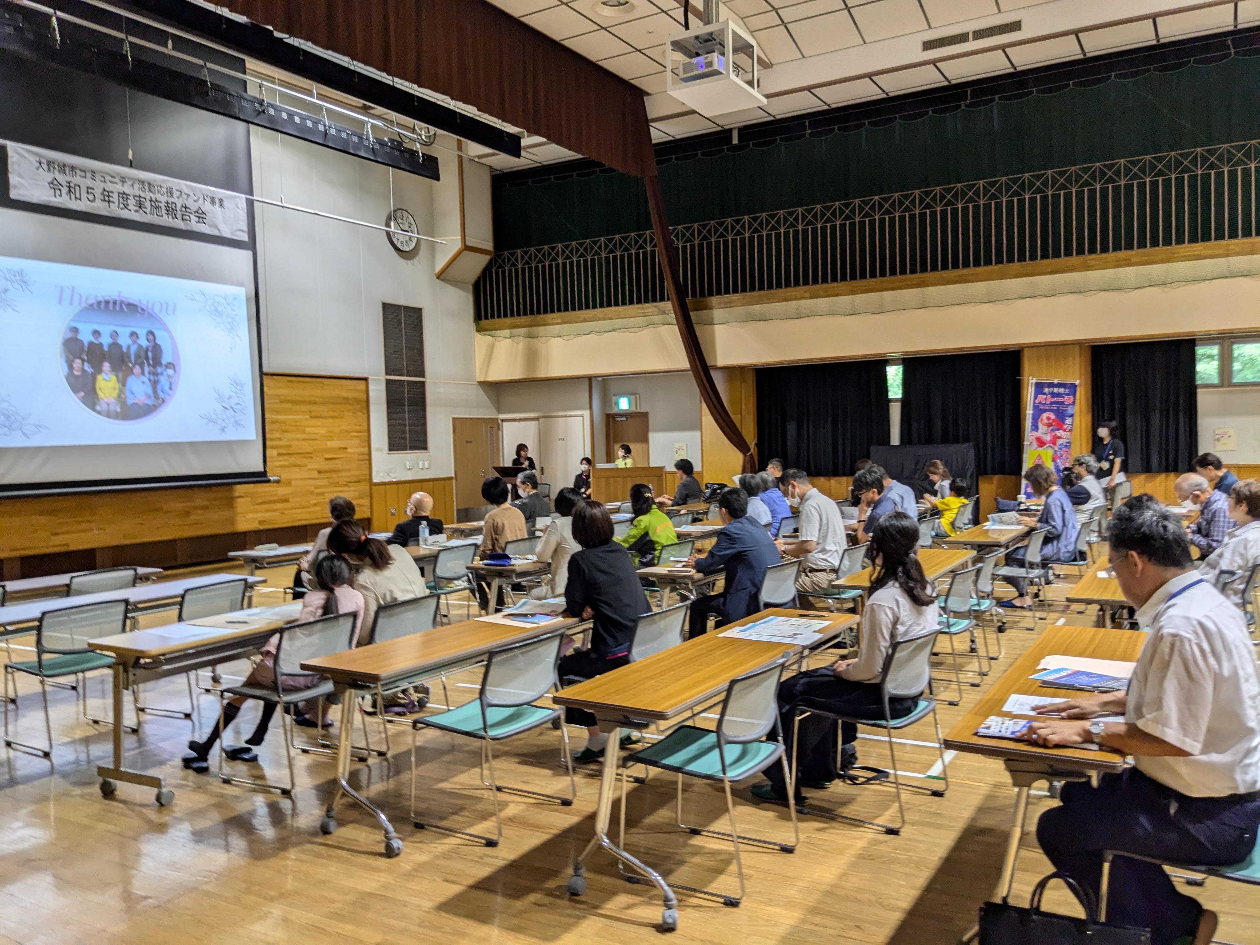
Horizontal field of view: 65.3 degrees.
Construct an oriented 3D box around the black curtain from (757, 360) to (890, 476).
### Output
[{"bbox_3d":[3.171,-0.878,16.382,2.296,1.868,0.150,0,2,30],"label":"black curtain"}]

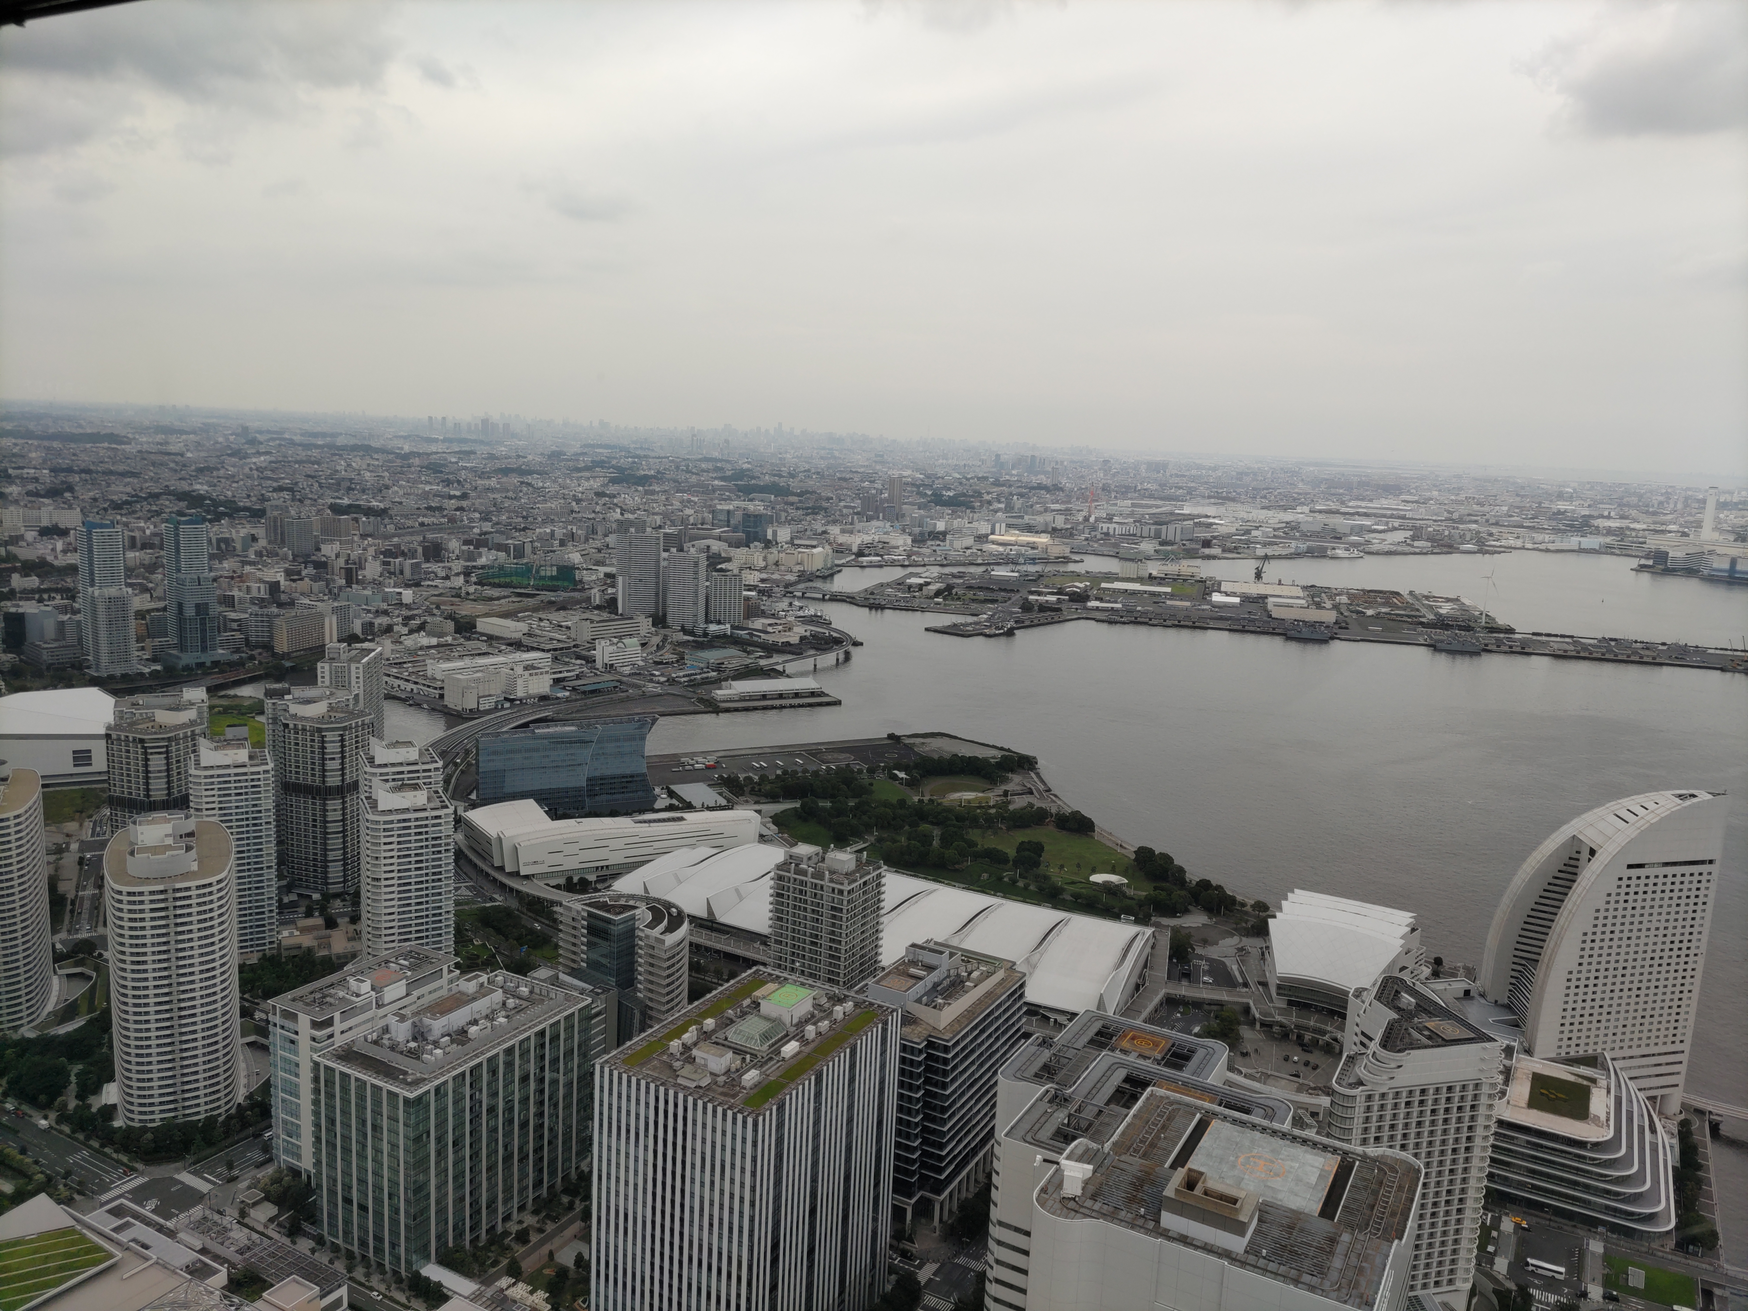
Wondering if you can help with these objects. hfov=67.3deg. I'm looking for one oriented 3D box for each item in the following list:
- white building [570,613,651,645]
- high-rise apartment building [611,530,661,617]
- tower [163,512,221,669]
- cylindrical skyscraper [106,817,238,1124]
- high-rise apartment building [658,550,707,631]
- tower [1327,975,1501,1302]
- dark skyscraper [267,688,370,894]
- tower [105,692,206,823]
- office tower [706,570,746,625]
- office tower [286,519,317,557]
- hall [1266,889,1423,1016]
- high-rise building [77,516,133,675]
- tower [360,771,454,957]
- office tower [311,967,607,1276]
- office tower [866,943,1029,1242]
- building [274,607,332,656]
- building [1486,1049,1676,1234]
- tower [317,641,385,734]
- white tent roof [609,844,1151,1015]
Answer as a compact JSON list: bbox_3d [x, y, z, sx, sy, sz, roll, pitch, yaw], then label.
[{"bbox_3d":[-329.600,-34.360,1646.790,22.000,24.000,107.000,12,13,43],"label":"white building"},{"bbox_3d":[-328.490,-113.700,1840.680,62.000,115.000,36.000,1,10,-7],"label":"high-rise apartment building"},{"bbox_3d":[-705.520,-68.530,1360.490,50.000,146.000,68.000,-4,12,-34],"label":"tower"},{"bbox_3d":[-278.311,122.315,523.451,46.000,106.000,82.000,-2,11,-26],"label":"cylindrical skyscraper"},{"bbox_3d":[-250.290,-89.320,1755.900,41.000,103.000,40.000,3,10,4],"label":"high-rise apartment building"},{"bbox_3d":[168.718,160.662,417.893,50.000,103.000,79.000,8,11,28],"label":"tower"},{"bbox_3d":[-311.320,76.160,760.240,55.000,106.000,48.000,8,11,28],"label":"dark skyscraper"},{"bbox_3d":[-385.070,80.850,713.370,50.000,106.000,51.000,8,11,28],"label":"tower"},{"bbox_3d":[-198.540,-76.910,1763.900,44.000,71.000,23.000,4,10,5],"label":"office tower"},{"bbox_3d":[-1048.706,-213.759,2397.610,28.000,66.000,42.000,8,11,28],"label":"office tower"},{"bbox_3d":[234.432,151.867,663.424,73.000,42.000,105.000,8,11,28],"label":"hall"},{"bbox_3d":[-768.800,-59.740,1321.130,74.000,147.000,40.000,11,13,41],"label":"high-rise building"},{"bbox_3d":[-217.475,110.234,613.692,37.000,104.000,35.000,-3,11,-29],"label":"tower"},{"bbox_3d":[-144.866,158.404,461.376,46.000,67.000,84.000,8,11,28],"label":"office tower"},{"bbox_3d":[21.430,154.300,487.350,45.000,78.000,84.000,8,11,28],"label":"office tower"},{"bbox_3d":[-634.450,-26.590,1456.580,15.000,37.000,63.000,6,11,20],"label":"building"},{"bbox_3d":[280.577,182.388,518.703,63.000,35.000,112.000,8,11,28],"label":"building"},{"bbox_3d":[-367.240,44.520,927.970,27.000,105.000,62.000,1,10,-8],"label":"tower"},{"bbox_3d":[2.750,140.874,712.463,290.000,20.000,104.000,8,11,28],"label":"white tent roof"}]

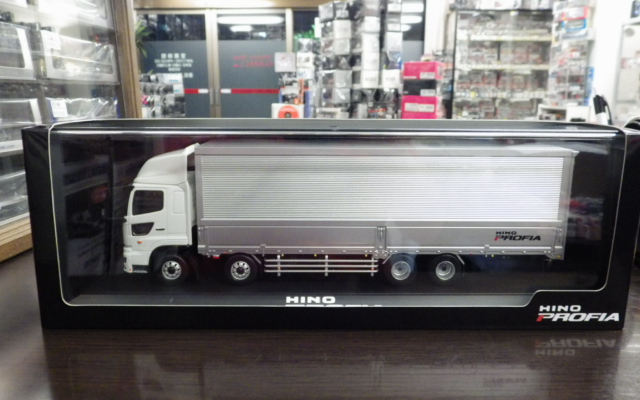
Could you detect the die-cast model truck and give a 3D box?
[{"bbox_3d":[0.015,0.006,0.339,0.280,0.088,0.059,0,11,-2],"label":"die-cast model truck"}]

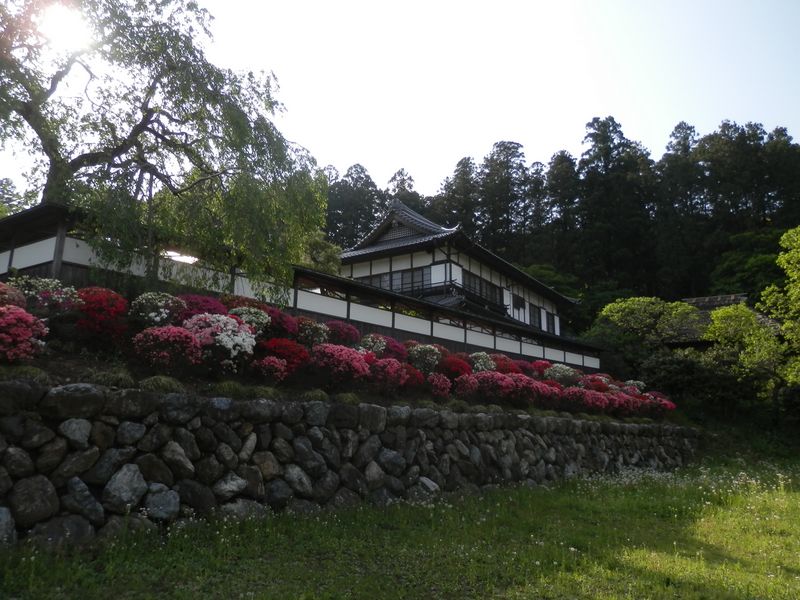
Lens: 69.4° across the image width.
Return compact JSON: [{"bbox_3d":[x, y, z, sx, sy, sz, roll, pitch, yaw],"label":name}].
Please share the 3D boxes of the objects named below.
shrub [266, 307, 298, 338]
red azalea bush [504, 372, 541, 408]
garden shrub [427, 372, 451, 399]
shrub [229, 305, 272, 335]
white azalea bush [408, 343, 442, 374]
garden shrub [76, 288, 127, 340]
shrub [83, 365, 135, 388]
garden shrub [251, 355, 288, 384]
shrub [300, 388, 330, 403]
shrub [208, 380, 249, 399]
[{"bbox_3d":[-2.989,0.578,14.464,0.900,0.850,0.850,0,-13,0],"label":"shrub"},{"bbox_3d":[4.359,3.136,20.476,1.143,1.134,1.203,0,-14,0],"label":"red azalea bush"},{"bbox_3d":[1.118,2.511,16.773,0.676,0.780,0.629,0,-14,0],"label":"garden shrub"},{"bbox_3d":[-3.539,0.539,13.542,0.929,0.773,0.978,0,-14,0],"label":"shrub"},{"bbox_3d":[0.769,1.899,18.134,0.974,0.964,0.906,0,-14,0],"label":"white azalea bush"},{"bbox_3d":[-5.533,0.251,10.746,0.891,1.004,0.938,-12,-18,40],"label":"garden shrub"},{"bbox_3d":[-4.754,1.246,9.351,0.860,0.340,0.730,0,-13,0],"label":"shrub"},{"bbox_3d":[-2.746,1.486,12.168,0.750,0.680,0.710,0,-13,0],"label":"garden shrub"},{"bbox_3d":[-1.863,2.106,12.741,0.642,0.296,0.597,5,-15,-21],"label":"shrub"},{"bbox_3d":[-3.241,1.672,10.883,0.740,0.310,0.630,0,-13,0],"label":"shrub"}]

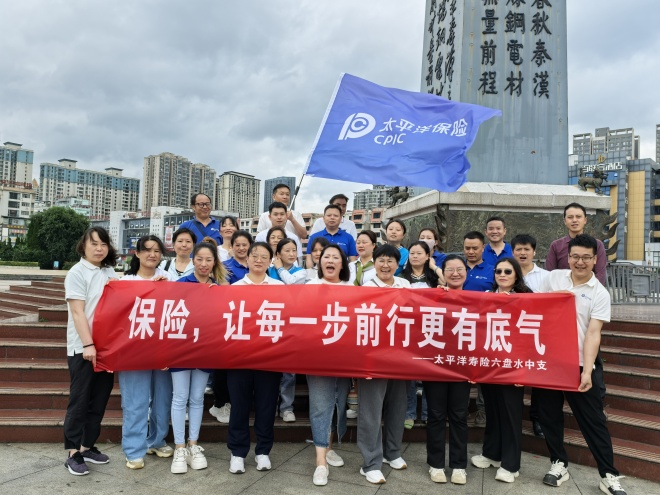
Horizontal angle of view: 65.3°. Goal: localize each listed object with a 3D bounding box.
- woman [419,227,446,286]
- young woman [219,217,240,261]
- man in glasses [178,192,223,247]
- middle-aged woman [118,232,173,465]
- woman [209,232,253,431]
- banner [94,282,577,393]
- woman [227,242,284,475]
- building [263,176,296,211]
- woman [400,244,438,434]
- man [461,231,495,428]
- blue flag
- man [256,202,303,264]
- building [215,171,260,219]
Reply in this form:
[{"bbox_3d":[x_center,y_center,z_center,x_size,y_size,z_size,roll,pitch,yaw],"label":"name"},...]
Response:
[{"bbox_3d":[0.904,0.592,4.678,0.450,1.550,0.330,1,-2,12],"label":"woman"},{"bbox_3d":[-0.952,0.506,4.780,0.460,1.590,0.330,2,-2,-7],"label":"young woman"},{"bbox_3d":[-1.266,0.310,5.025,0.500,1.700,0.320,2,-2,-17],"label":"man in glasses"},{"bbox_3d":[-1.285,0.706,3.657,0.470,1.600,0.420,2,-2,-14],"label":"middle-aged woman"},{"bbox_3d":[-0.740,0.652,4.147,0.470,1.580,0.360,2,-2,-6],"label":"woman"},{"bbox_3d":[0.020,0.580,3.410,3.230,0.630,0.160,2,-2,2],"label":"banner"},{"bbox_3d":[-0.516,0.757,3.640,0.480,1.610,0.380,2,-2,-5],"label":"woman"},{"bbox_3d":[-64.993,-37.799,691.205,36.000,111.000,32.000,3,-2,-21],"label":"building"},{"bbox_3d":[0.674,0.726,4.128,0.450,1.550,0.330,2,-2,3],"label":"woman"},{"bbox_3d":[1.292,0.696,4.580,0.480,1.680,0.330,2,-2,3],"label":"man"},{"bbox_3d":[0.701,-1.069,5.050,1.650,1.150,0.400,15,1,6],"label":"blue flag"},{"bbox_3d":[-0.533,0.388,5.180,0.490,1.690,0.310,2,-2,0],"label":"man"},{"bbox_3d":[-101.313,-33.974,586.028,20.000,96.000,47.000,1,-2,37],"label":"building"}]

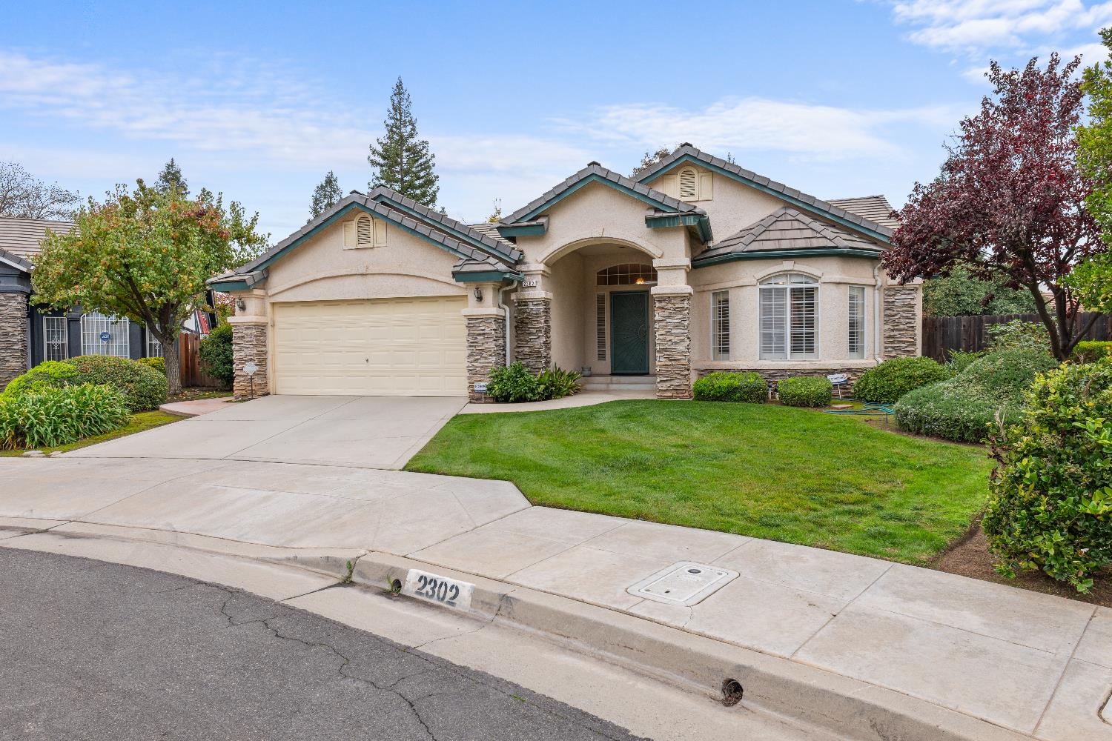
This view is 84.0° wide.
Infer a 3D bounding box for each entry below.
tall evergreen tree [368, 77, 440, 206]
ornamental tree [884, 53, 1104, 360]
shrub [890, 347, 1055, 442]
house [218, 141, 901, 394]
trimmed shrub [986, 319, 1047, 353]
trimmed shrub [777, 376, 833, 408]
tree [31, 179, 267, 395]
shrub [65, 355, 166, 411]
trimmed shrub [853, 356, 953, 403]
[{"bbox_3d":[-10.259,-9.942,42.211,5.800,20.060,5.800,0,1,16],"label":"tall evergreen tree"},{"bbox_3d":[7.818,-2.487,10.965,3.700,6.190,3.700,0,1,16],"label":"ornamental tree"},{"bbox_3d":[6.256,0.226,9.112,2.250,1.170,2.400,0,1,16],"label":"shrub"},{"bbox_3d":[1.231,-2.264,18.073,15.700,5.510,12.950,0,1,16],"label":"house"},{"bbox_3d":[9.165,-0.250,12.316,1.100,1.540,1.100,0,1,16],"label":"trimmed shrub"},{"bbox_3d":[4.684,0.387,11.606,1.020,0.550,0.920,0,1,16],"label":"trimmed shrub"},{"bbox_3d":[-10.191,-2.109,15.557,5.200,5.420,5.200,0,1,16],"label":"tree"},{"bbox_3d":[-9.275,0.222,12.912,1.950,1.100,1.800,0,1,16],"label":"shrub"},{"bbox_3d":[6.909,0.163,12.209,1.800,0.880,1.500,0,1,16],"label":"trimmed shrub"}]

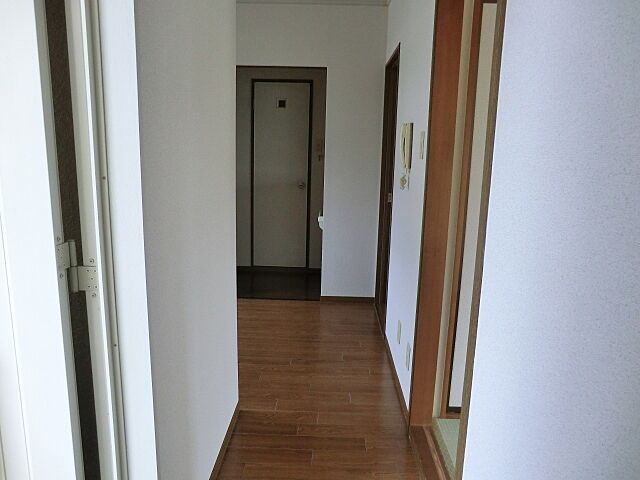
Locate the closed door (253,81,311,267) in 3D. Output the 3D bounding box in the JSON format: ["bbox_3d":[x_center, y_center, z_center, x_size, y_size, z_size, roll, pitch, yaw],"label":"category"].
[{"bbox_3d":[-0.413,-0.663,4.736,0.601,1.938,0.045,2,10,1],"label":"closed door"}]

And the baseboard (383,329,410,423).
[{"bbox_3d":[0.441,0.764,2.551,0.012,0.050,0.964,2,10,1],"label":"baseboard"}]

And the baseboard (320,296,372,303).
[{"bbox_3d":[0.245,0.519,3.879,0.471,0.048,0.012,2,10,1],"label":"baseboard"}]

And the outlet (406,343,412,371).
[{"bbox_3d":[0.436,0.578,2.179,0.012,0.122,0.072,2,10,1],"label":"outlet"}]

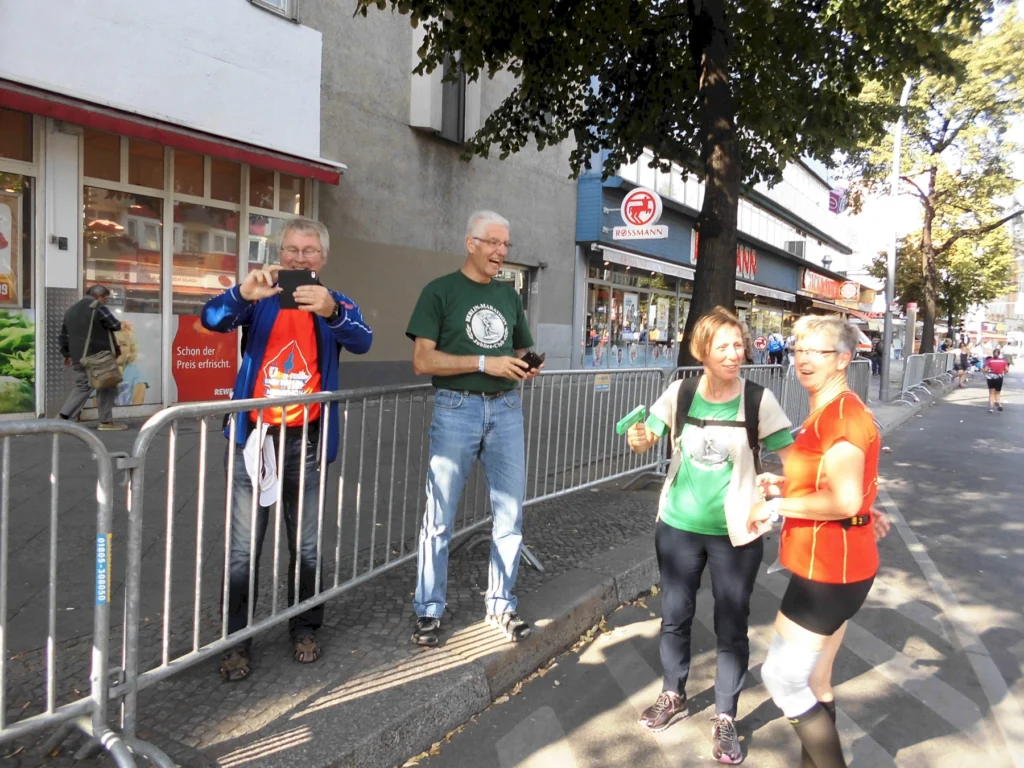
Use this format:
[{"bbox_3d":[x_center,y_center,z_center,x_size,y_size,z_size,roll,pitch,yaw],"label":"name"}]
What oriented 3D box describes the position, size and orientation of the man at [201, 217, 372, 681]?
[{"bbox_3d":[-0.841,0.235,2.889,0.660,1.727,0.540,1,3,-13],"label":"man"}]

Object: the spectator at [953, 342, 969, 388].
[{"bbox_3d":[16.491,-0.685,28.153,0.580,1.667,0.500,3,3,20],"label":"spectator"}]

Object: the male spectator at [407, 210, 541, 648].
[{"bbox_3d":[-0.157,0.181,3.214,0.560,1.806,0.480,0,4,-25],"label":"male spectator"}]

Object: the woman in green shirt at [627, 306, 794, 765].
[{"bbox_3d":[0.724,0.523,2.809,0.640,1.608,0.460,3,3,21],"label":"woman in green shirt"}]

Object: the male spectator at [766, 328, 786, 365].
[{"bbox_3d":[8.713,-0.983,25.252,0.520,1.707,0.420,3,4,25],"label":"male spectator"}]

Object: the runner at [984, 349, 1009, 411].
[{"bbox_3d":[12.185,-0.095,19.256,0.580,1.573,0.580,4,4,37],"label":"runner"}]

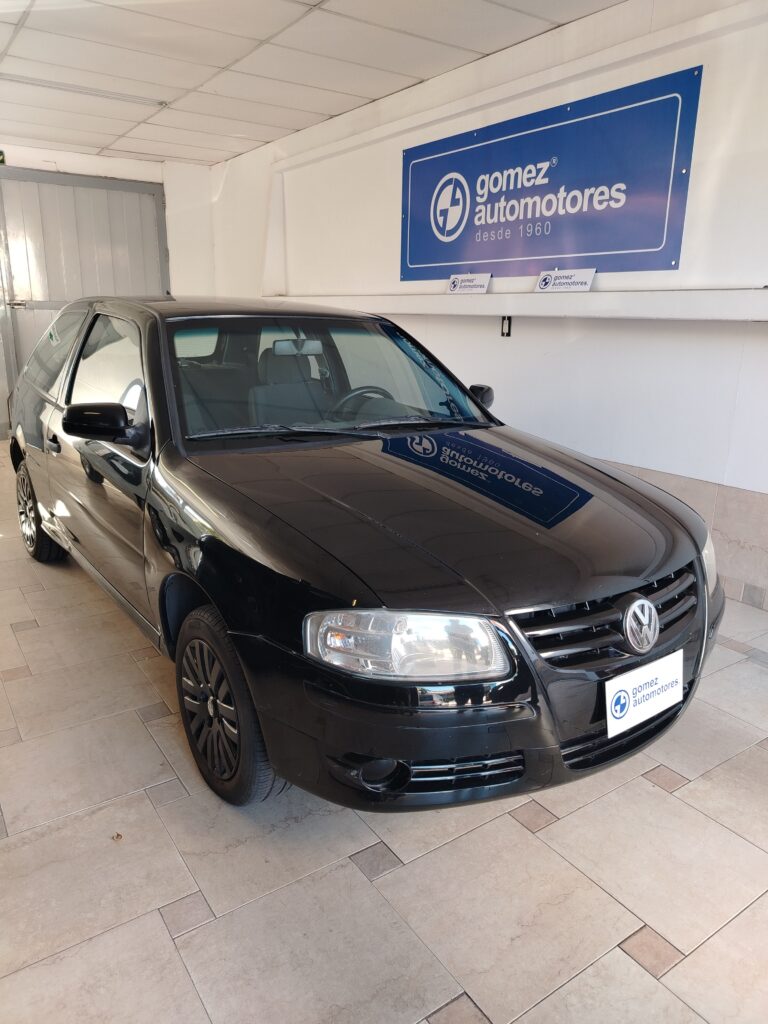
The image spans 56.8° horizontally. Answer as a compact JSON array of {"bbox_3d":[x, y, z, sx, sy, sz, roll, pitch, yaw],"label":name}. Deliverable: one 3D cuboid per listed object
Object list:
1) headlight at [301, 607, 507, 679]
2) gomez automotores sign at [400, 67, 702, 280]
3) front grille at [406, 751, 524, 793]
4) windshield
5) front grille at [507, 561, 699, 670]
[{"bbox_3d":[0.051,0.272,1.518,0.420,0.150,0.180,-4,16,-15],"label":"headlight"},{"bbox_3d":[0.804,-1.901,4.314,0.020,0.900,2.300,-10,19,-34],"label":"gomez automotores sign"},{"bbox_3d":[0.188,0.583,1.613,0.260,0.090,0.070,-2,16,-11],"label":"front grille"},{"bbox_3d":[-0.229,-0.544,2.695,1.300,0.120,0.660,-10,55,-34],"label":"windshield"},{"bbox_3d":[0.581,0.258,1.724,0.690,0.170,0.120,-10,12,-34],"label":"front grille"}]

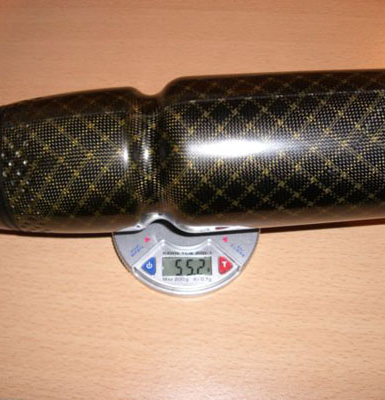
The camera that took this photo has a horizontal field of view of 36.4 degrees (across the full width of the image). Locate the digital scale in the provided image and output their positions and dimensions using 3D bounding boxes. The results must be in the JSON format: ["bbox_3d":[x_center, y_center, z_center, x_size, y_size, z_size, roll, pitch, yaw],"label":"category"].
[{"bbox_3d":[-0.004,0.013,0.317,0.080,0.016,0.080,0,68,1],"label":"digital scale"}]

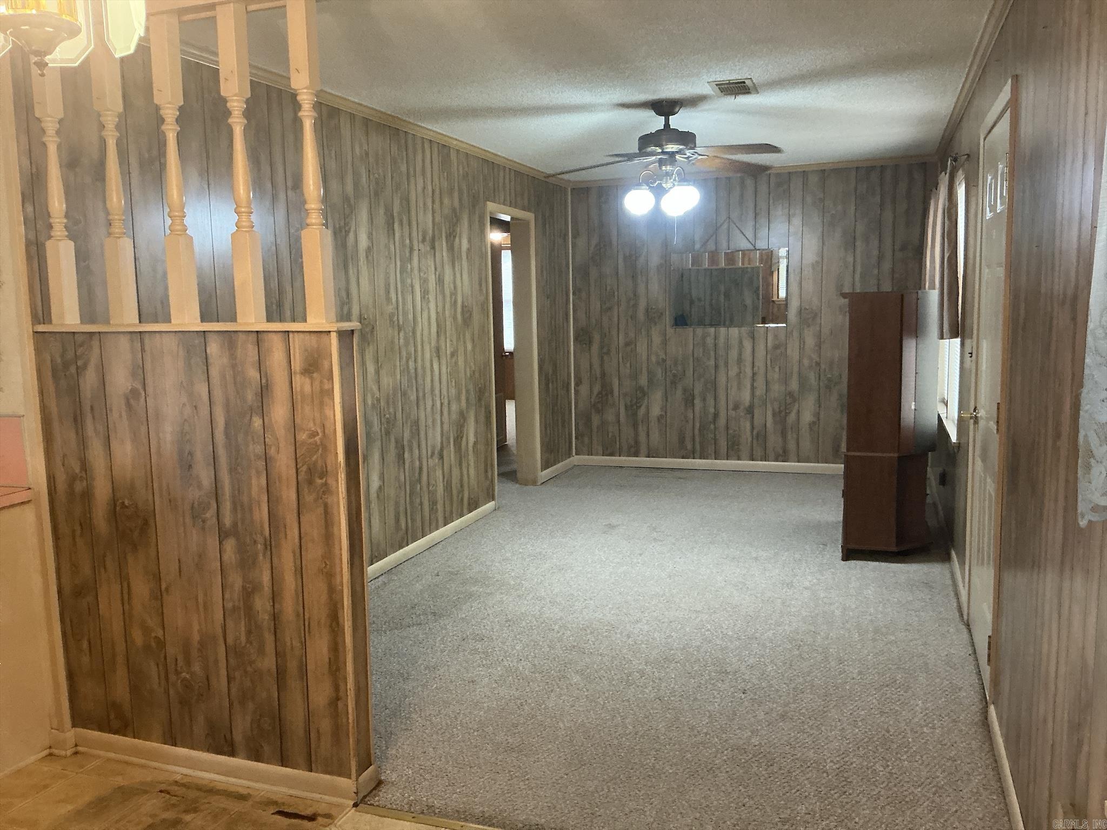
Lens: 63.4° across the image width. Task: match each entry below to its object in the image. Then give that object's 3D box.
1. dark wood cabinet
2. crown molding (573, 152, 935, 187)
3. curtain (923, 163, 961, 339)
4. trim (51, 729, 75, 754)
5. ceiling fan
[{"bbox_3d":[1.947,0.018,5.178,0.498,1.457,0.970,1,8,20],"label":"dark wood cabinet"},{"bbox_3d":[1.490,-1.914,7.079,2.871,0.055,0.035,1,8,20],"label":"crown molding"},{"bbox_3d":[2.184,-0.907,5.073,0.135,0.865,1.730,1,8,20],"label":"curtain"},{"bbox_3d":[-1.614,1.071,2.946,0.064,0.084,0.040,1,8,20],"label":"trim"},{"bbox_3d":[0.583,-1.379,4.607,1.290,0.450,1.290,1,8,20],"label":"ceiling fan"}]

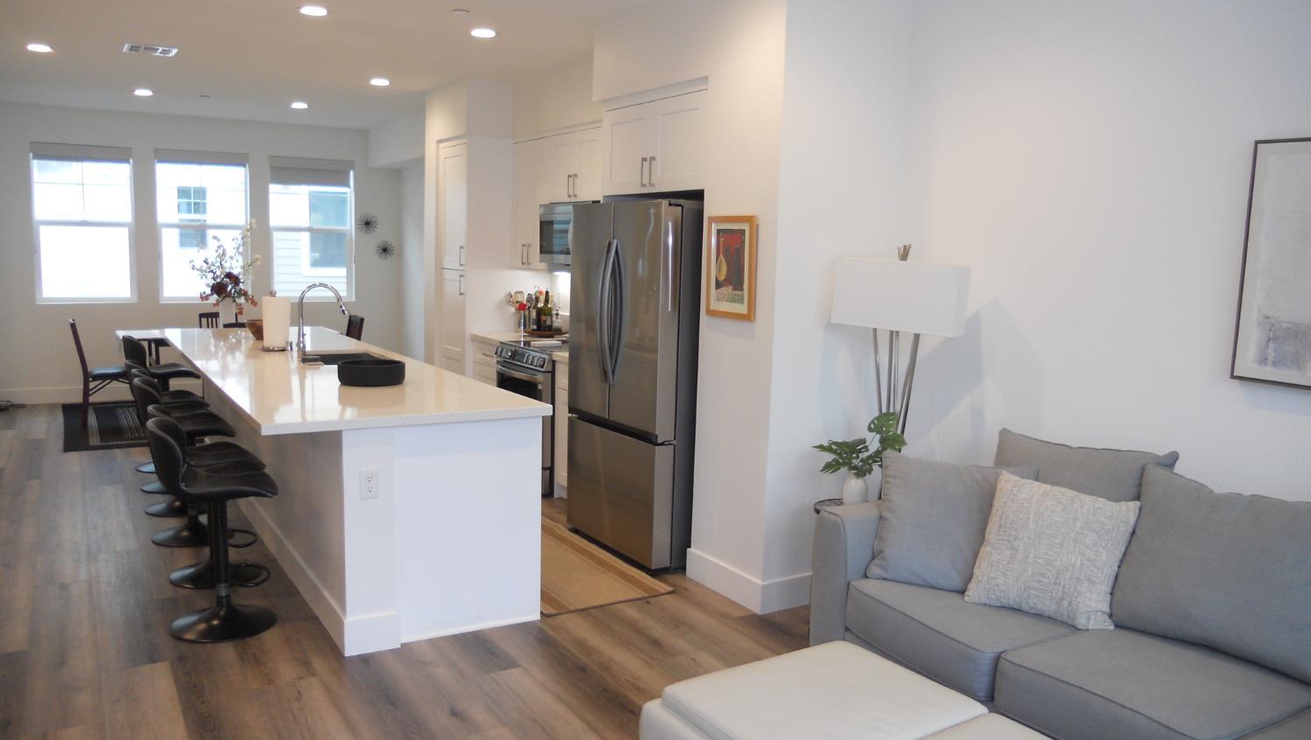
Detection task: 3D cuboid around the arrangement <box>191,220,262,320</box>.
[{"bbox_3d":[-3.640,-0.846,8.684,0.520,0.855,0.480,-3,8,-31],"label":"arrangement"}]

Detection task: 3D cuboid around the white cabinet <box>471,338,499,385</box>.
[{"bbox_3d":[-0.912,0.233,7.306,0.610,0.890,0.515,-3,8,-31],"label":"white cabinet"}]

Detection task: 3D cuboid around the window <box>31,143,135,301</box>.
[{"bbox_3d":[-5.380,-1.375,9.652,0.840,1.490,0.100,-3,8,-31],"label":"window"}]

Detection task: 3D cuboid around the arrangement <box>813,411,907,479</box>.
[{"bbox_3d":[0.817,0.303,4.099,0.316,0.265,0.316,-3,8,-31],"label":"arrangement"}]

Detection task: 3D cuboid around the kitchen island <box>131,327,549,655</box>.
[{"bbox_3d":[-1.973,0.388,5.733,1.140,0.914,4.160,-3,8,-31],"label":"kitchen island"}]

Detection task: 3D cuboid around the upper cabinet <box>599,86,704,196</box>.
[{"bbox_3d":[0.243,-1.125,5.276,0.630,0.455,1.000,-3,8,-31],"label":"upper cabinet"}]

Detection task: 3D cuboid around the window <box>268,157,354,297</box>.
[{"bbox_3d":[-3.575,-1.463,10.718,0.850,1.500,0.100,-3,8,-31],"label":"window"}]

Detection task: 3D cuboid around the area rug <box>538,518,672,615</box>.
[{"bbox_3d":[-0.702,0.916,5.402,0.655,0.012,2.000,-3,8,-31],"label":"area rug"}]

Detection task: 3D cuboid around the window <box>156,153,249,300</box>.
[{"bbox_3d":[-4.483,-1.425,10.181,0.845,1.500,0.100,-3,8,-31],"label":"window"}]

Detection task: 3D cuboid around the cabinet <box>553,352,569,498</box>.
[{"bbox_3d":[-0.217,0.387,6.156,0.610,0.895,0.560,-3,8,-31],"label":"cabinet"}]

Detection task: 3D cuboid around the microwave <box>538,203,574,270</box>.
[{"bbox_3d":[-0.412,-0.857,6.650,0.400,0.430,0.760,-3,8,-31],"label":"microwave"}]

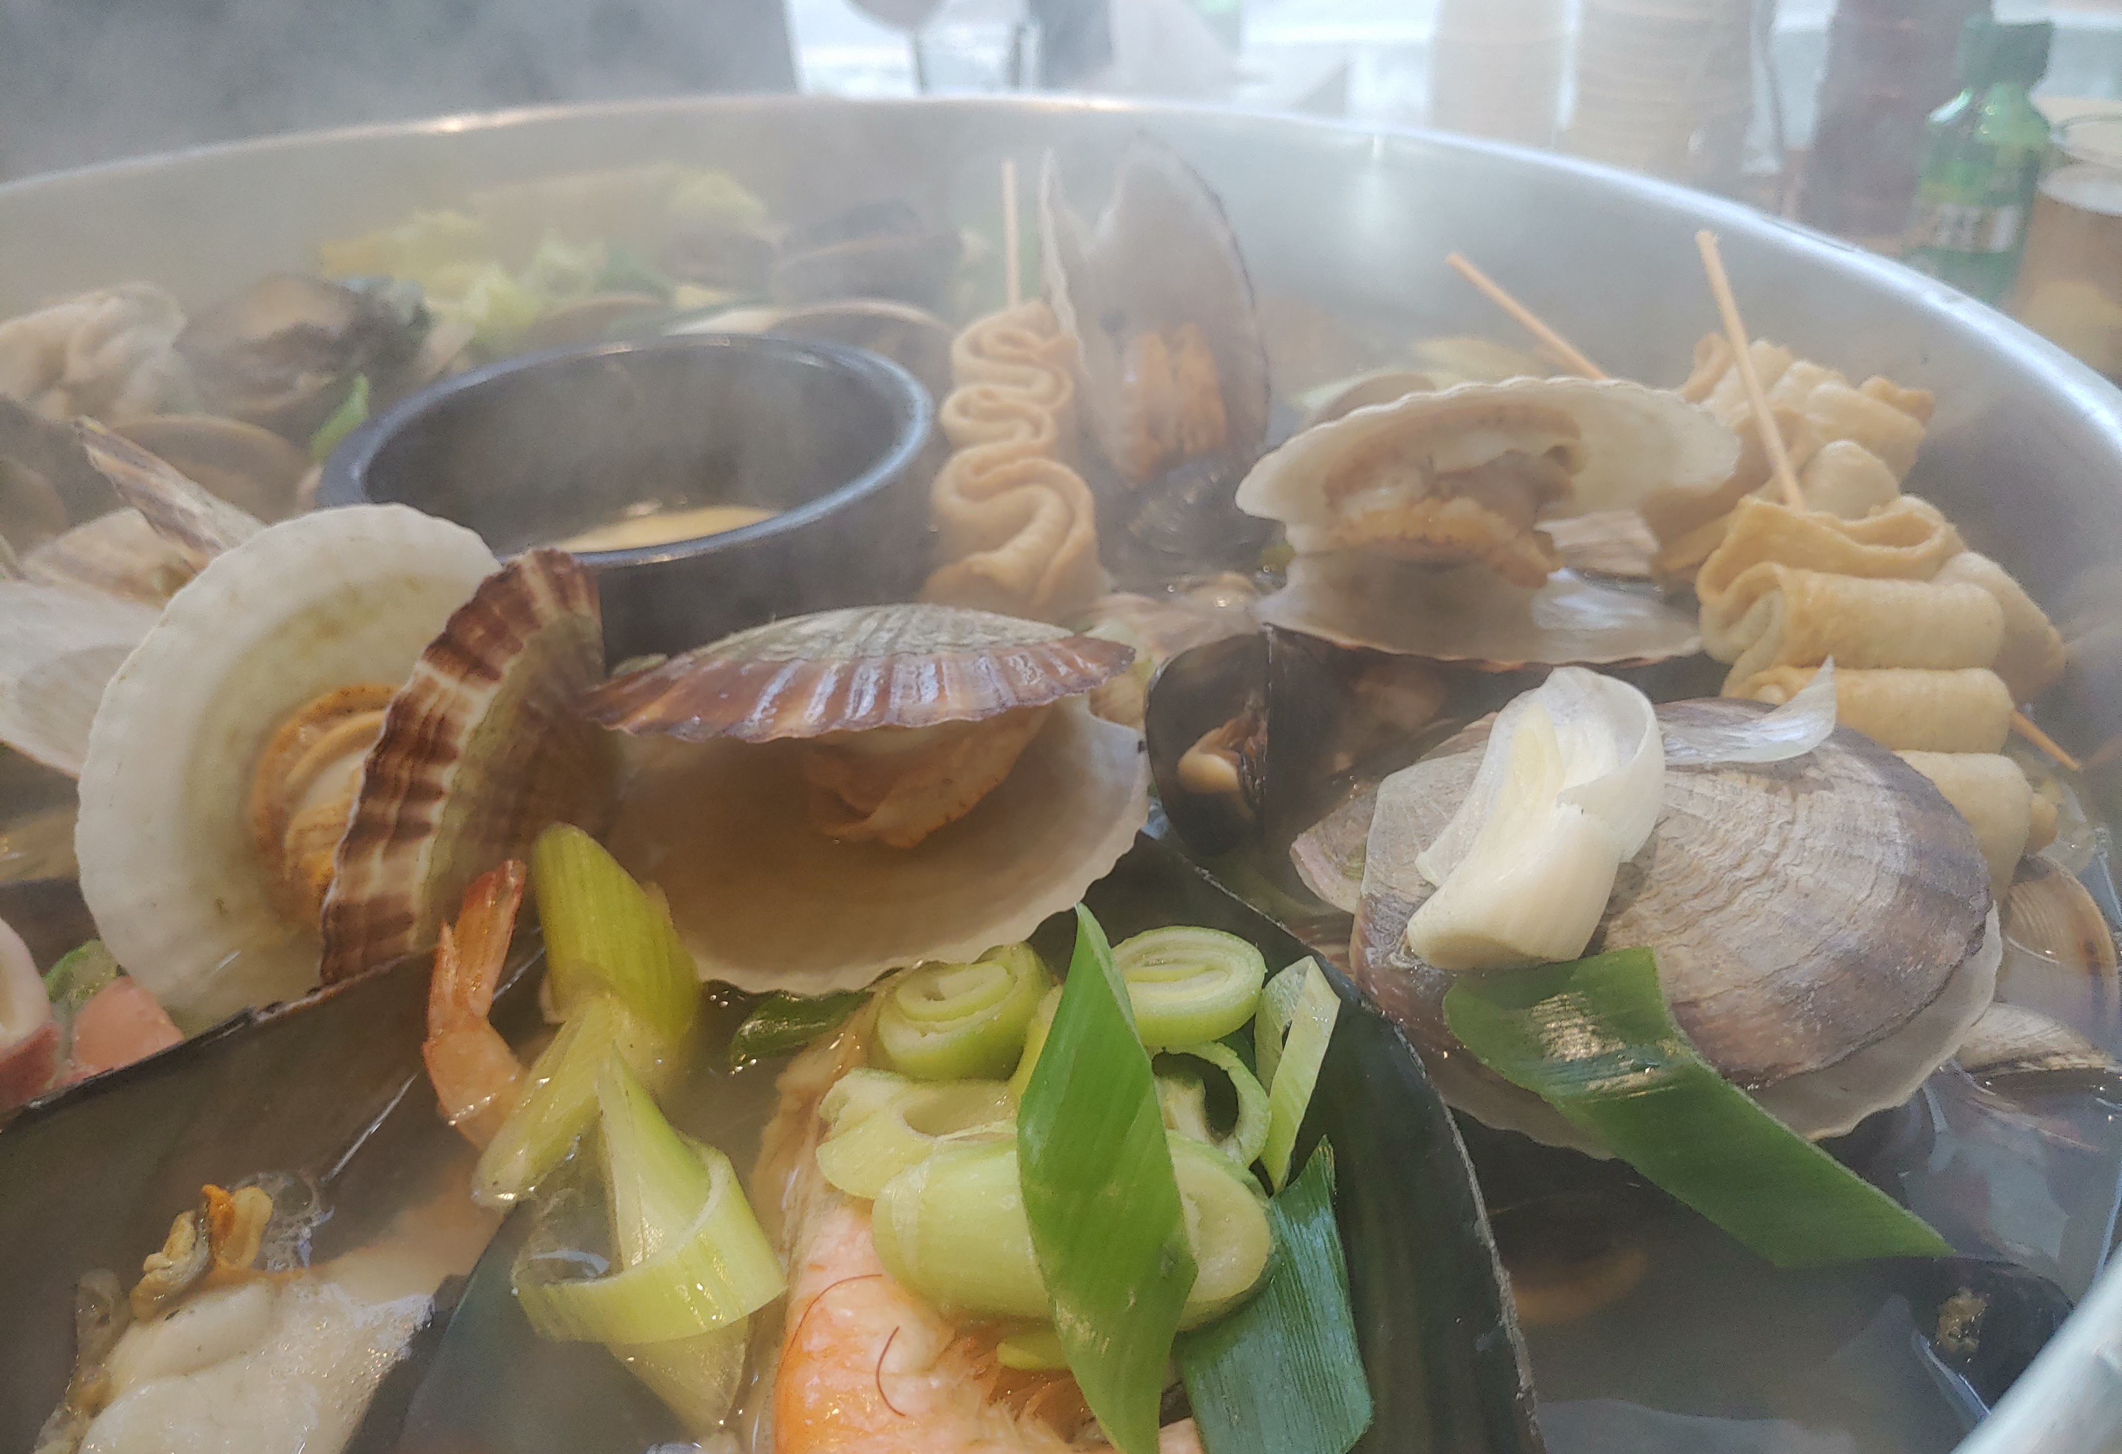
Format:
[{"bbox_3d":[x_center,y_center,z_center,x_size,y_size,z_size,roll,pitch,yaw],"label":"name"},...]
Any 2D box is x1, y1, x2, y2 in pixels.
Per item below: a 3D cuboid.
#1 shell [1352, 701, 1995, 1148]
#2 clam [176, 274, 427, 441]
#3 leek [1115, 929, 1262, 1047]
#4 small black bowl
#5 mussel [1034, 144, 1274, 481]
[{"bbox_3d":[0.087,0.024,0.234,0.094,0.036,0.090,-27,43,-30],"label":"shell"},{"bbox_3d":[-0.217,-0.107,0.456,0.068,0.038,0.055,-8,33,-10],"label":"clam"},{"bbox_3d":[0.017,0.036,0.217,0.021,0.006,0.021,-2,21,0],"label":"leek"},{"bbox_3d":[-0.091,-0.035,0.361,0.129,0.066,0.129,-2,32,0],"label":"small black bowl"},{"bbox_3d":[0.021,-0.089,0.345,0.045,0.072,0.030,5,33,11],"label":"mussel"}]

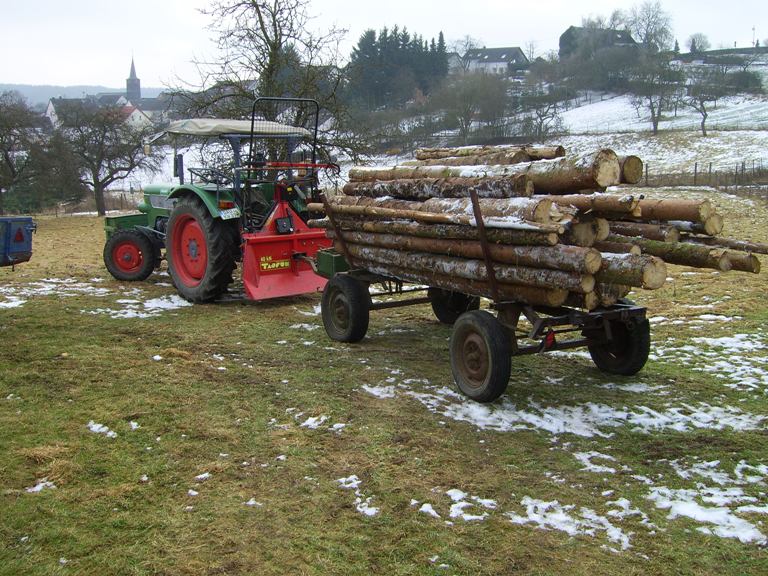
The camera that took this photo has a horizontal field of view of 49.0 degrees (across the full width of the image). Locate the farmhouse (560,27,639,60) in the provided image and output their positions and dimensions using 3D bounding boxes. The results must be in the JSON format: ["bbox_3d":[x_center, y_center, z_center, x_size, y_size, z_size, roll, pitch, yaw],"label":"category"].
[{"bbox_3d":[41.783,-47.654,165.000,12.500,7.600,9.000,-4,10,-23],"label":"farmhouse"}]

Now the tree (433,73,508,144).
[{"bbox_3d":[7.387,-15.329,72.000,6.490,6.149,6.166,1,9,6],"label":"tree"}]

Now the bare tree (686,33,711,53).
[{"bbox_3d":[74.606,-58.119,200.000,5.693,4.982,5.409,3,10,20],"label":"bare tree"}]

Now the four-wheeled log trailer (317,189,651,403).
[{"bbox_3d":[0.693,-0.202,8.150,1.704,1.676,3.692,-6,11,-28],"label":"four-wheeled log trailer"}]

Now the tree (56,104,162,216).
[{"bbox_3d":[-9.768,-4.537,30.000,3.772,3.985,3.583,-3,10,-18],"label":"tree"}]

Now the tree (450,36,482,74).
[{"bbox_3d":[14.983,-43.112,155.000,6.251,6.986,5.938,1,9,5],"label":"tree"}]

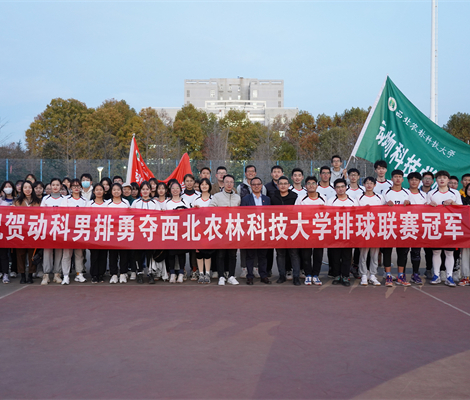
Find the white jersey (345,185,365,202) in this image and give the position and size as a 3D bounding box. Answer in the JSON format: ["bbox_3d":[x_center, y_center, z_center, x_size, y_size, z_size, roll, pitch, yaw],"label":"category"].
[{"bbox_3d":[2.077,0.060,8.620,0.460,0.660,0.300,0,1,3],"label":"white jersey"}]

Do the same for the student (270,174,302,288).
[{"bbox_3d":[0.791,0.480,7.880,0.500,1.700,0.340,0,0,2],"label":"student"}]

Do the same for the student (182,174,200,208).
[{"bbox_3d":[-0.763,0.451,8.434,0.460,1.764,0.360,0,1,0],"label":"student"}]

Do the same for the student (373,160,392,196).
[{"bbox_3d":[2.452,0.331,8.341,0.500,1.980,0.360,0,1,7],"label":"student"}]

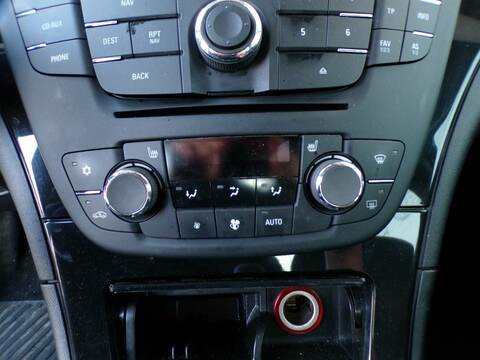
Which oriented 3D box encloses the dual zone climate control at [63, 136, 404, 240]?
[{"bbox_3d":[-0.004,0.005,0.192,0.195,0.060,0.035,-2,5,-1],"label":"dual zone climate control"}]

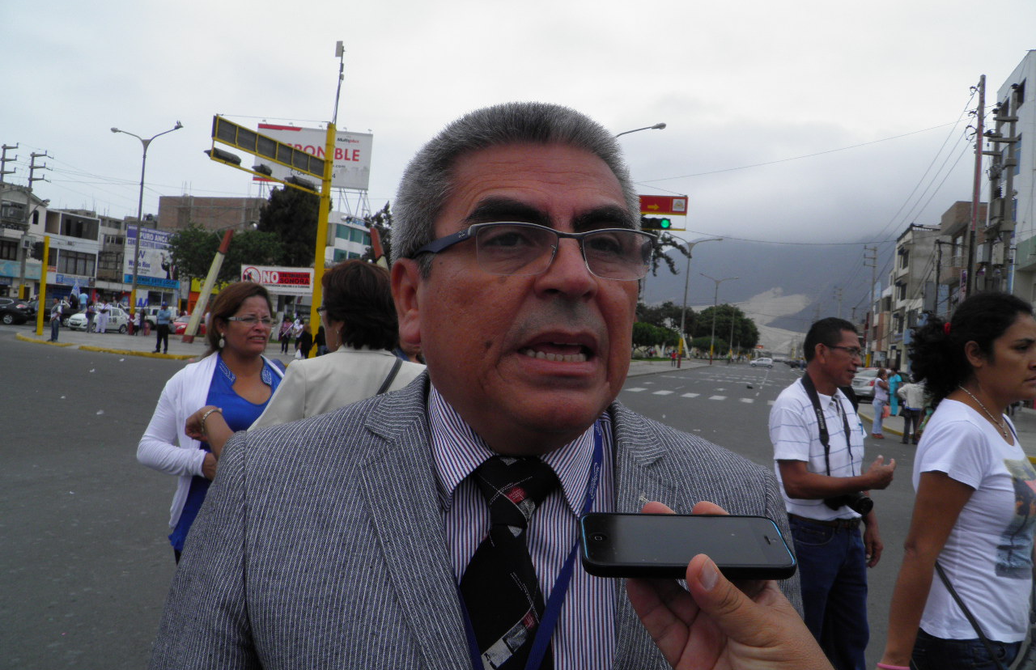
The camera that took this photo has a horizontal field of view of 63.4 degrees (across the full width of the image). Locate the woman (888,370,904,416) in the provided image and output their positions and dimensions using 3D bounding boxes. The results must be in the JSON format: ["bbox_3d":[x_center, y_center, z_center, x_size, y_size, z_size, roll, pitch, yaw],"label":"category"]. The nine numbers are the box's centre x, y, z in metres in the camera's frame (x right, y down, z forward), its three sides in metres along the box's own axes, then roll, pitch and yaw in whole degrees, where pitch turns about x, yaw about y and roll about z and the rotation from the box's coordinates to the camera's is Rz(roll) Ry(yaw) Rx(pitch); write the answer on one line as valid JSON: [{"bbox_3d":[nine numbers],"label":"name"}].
[{"bbox_3d":[11.669,1.728,25.900,0.300,1.500,0.450,5,0,-29],"label":"woman"}]

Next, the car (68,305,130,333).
[{"bbox_3d":[-26.387,-0.915,53.000,1.680,1.480,4.100,4,0,17],"label":"car"}]

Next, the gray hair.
[{"bbox_3d":[-0.008,-0.092,0.637,0.178,0.165,0.190,0,-3,-24],"label":"gray hair"}]

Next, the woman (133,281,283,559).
[{"bbox_3d":[-0.871,0.671,2.480,0.540,1.600,0.380,5,-1,-43],"label":"woman"}]

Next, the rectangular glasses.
[{"bbox_3d":[0.009,-0.047,0.592,0.140,0.045,0.138,0,-3,-24],"label":"rectangular glasses"}]

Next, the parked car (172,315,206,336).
[{"bbox_3d":[-23.496,-0.607,62.300,1.700,1.450,4.300,4,0,17],"label":"parked car"}]

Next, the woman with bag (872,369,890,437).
[{"bbox_3d":[7.831,1.492,18.200,0.380,1.530,0.450,4,0,22],"label":"woman with bag"}]

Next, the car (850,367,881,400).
[{"bbox_3d":[16.236,2.323,37.400,4.400,1.450,1.720,5,-1,-40],"label":"car"}]

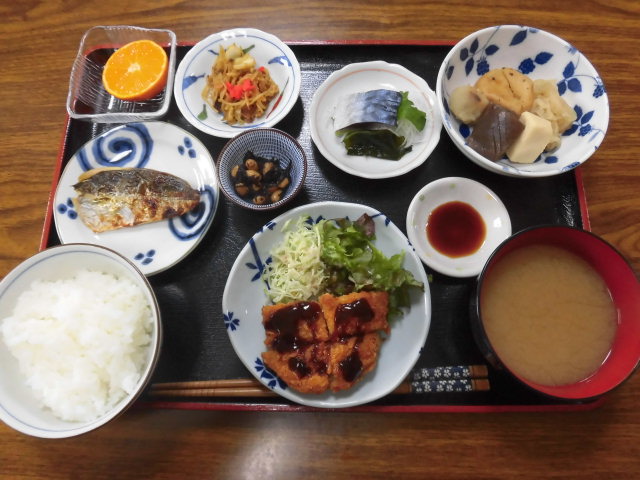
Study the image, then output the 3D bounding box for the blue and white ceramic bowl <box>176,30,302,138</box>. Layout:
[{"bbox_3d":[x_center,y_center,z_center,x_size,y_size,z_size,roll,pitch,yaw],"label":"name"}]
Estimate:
[{"bbox_3d":[-0.065,-0.122,0.367,0.100,0.029,0.100,0,74,1],"label":"blue and white ceramic bowl"}]

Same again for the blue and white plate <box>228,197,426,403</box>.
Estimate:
[{"bbox_3d":[0.005,0.044,0.319,0.143,0.027,0.143,0,74,1],"label":"blue and white plate"}]

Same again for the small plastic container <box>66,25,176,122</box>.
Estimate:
[{"bbox_3d":[-0.156,-0.129,0.367,0.079,0.034,0.084,0,74,1],"label":"small plastic container"}]

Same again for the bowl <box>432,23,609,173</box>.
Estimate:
[{"bbox_3d":[0.148,-0.099,0.347,0.124,0.048,0.124,0,74,1],"label":"bowl"}]

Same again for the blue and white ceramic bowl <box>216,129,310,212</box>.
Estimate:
[{"bbox_3d":[-0.042,-0.047,0.340,0.065,0.039,0.065,0,74,1],"label":"blue and white ceramic bowl"}]

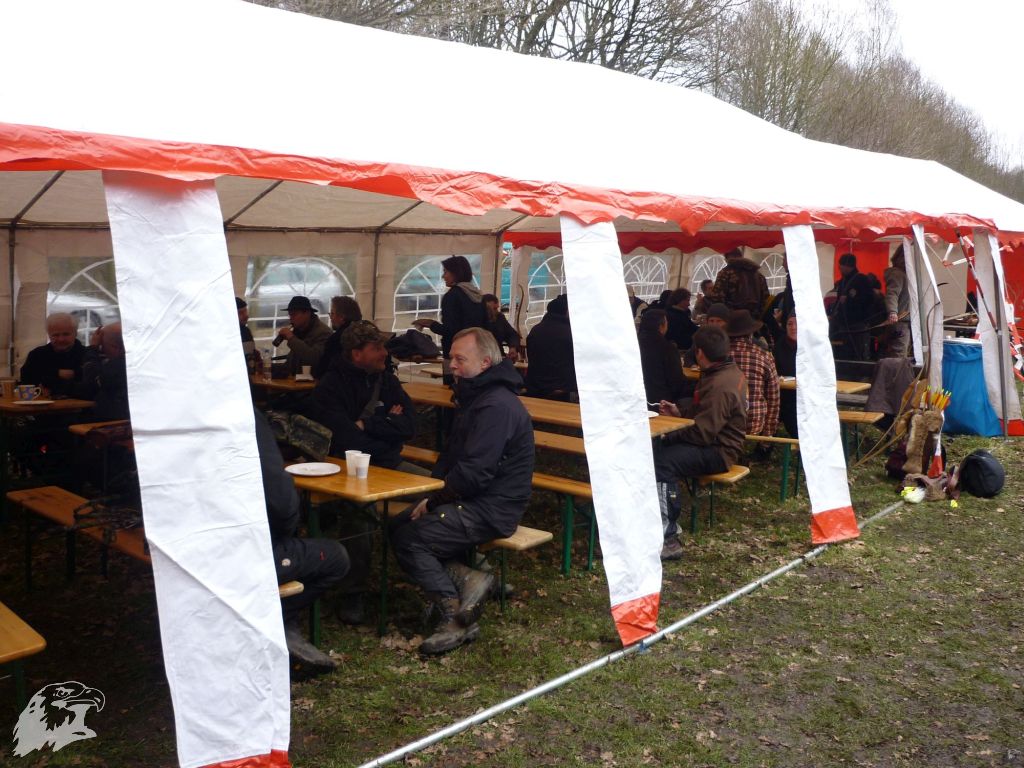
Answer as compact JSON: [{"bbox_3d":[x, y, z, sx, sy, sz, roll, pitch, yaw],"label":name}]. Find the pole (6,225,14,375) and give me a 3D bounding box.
[{"bbox_3d":[-4.129,-0.366,8.135,0.040,1.900,0.040,12,13,39],"label":"pole"}]

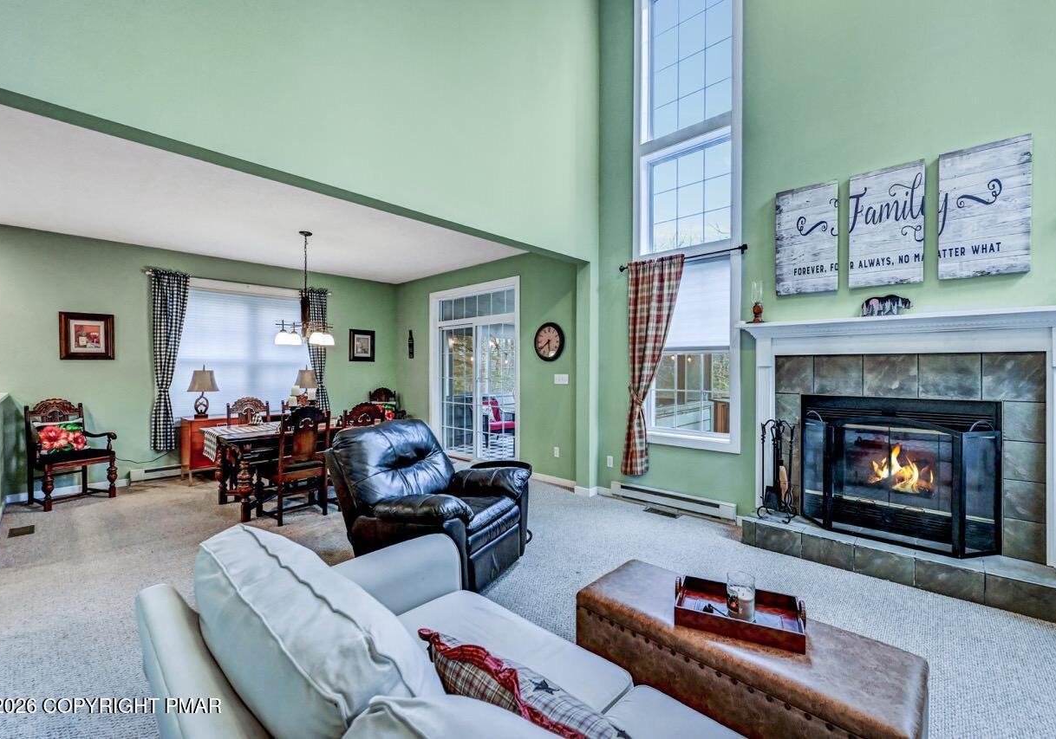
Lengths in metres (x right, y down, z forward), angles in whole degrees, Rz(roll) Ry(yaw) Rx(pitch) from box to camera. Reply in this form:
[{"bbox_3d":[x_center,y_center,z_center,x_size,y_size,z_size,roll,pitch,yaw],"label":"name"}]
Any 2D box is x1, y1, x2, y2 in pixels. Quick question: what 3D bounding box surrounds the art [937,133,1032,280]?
[{"bbox_3d":[2.855,-0.997,2.711,0.398,0.819,0.035,0,1,43],"label":"art"}]

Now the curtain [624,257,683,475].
[{"bbox_3d":[1.195,0.004,4.191,0.660,2.166,0.110,0,1,43],"label":"curtain"}]

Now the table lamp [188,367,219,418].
[{"bbox_3d":[-3.963,0.271,5.276,0.280,0.650,0.300,1,1,43],"label":"table lamp"}]

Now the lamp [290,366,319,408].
[{"bbox_3d":[-3.151,0.264,6.139,0.280,0.650,0.300,1,1,43],"label":"lamp"}]

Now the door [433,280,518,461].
[{"bbox_3d":[-0.799,0.086,6.193,1.929,2.526,0.120,1,1,43],"label":"door"}]

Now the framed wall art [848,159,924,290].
[{"bbox_3d":[2.499,-0.991,3.018,0.405,0.815,0.030,1,1,43],"label":"framed wall art"}]

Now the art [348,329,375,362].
[{"bbox_3d":[-2.699,-0.383,7.045,0.030,0.519,0.443,0,1,43],"label":"art"}]

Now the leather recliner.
[{"bbox_3d":[-0.654,0.895,3.078,1.050,0.970,0.980,0,1,27],"label":"leather recliner"}]

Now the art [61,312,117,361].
[{"bbox_3d":[-4.846,-0.359,4.755,0.030,0.514,0.433,0,1,43],"label":"art"}]

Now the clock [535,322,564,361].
[{"bbox_3d":[0.256,-0.324,5.121,0.455,0.455,0.050,1,1,43],"label":"clock"}]

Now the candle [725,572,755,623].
[{"bbox_3d":[0.782,0.834,1.582,0.094,0.156,0.094,0,1,43],"label":"candle"}]

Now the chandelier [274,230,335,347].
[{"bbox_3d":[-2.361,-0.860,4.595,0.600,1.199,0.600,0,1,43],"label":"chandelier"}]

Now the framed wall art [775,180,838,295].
[{"bbox_3d":[2.166,-1.003,3.357,0.408,0.821,0.035,0,1,43],"label":"framed wall art"}]

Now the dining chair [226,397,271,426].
[{"bbox_3d":[-3.026,0.842,4.790,0.530,1.040,0.480,1,1,43],"label":"dining chair"}]

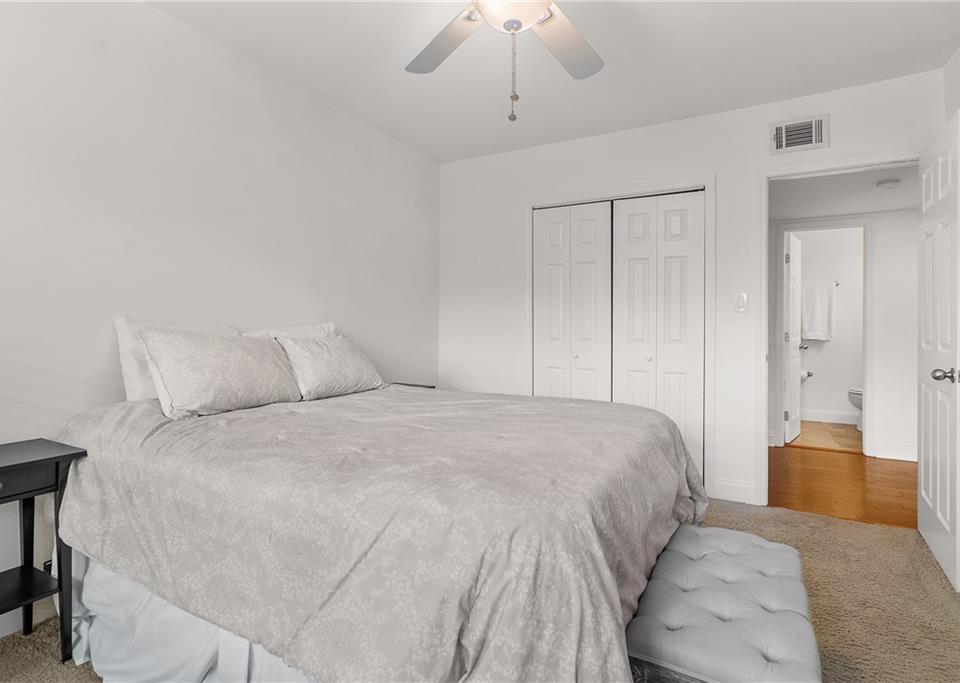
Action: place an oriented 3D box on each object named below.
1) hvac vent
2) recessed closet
[{"bbox_3d":[1.921,-1.245,2.740,0.300,0.200,0.025,0,1,26],"label":"hvac vent"},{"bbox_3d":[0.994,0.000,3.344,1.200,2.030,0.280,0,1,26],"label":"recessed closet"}]

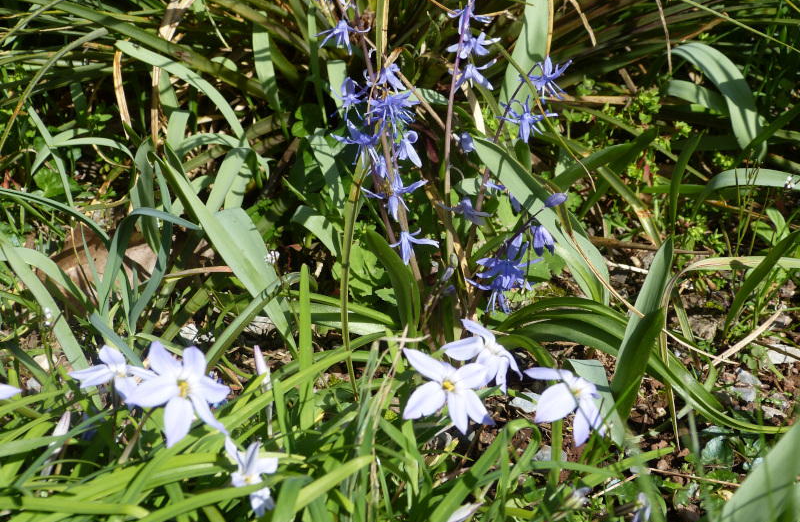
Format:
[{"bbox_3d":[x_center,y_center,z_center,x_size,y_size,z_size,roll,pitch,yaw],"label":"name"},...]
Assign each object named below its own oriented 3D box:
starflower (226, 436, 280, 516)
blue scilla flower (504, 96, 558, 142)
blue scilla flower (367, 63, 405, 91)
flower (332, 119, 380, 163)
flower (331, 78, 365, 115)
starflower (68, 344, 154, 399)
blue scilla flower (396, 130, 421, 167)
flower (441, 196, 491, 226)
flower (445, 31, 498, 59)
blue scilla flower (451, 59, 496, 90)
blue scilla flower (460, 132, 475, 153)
[{"bbox_3d":[-0.059,0.086,0.475,0.024,0.032,0.020,-13,0,-25],"label":"starflower"},{"bbox_3d":[0.072,-0.078,0.660,0.029,0.027,0.020,-3,30,-5],"label":"blue scilla flower"},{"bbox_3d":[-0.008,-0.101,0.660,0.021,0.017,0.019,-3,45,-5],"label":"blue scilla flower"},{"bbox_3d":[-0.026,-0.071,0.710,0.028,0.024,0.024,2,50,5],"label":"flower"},{"bbox_3d":[-0.029,-0.091,0.665,0.019,0.021,0.018,4,38,8],"label":"flower"},{"bbox_3d":[-0.122,0.048,0.510,0.038,0.022,0.026,-8,71,-15],"label":"starflower"},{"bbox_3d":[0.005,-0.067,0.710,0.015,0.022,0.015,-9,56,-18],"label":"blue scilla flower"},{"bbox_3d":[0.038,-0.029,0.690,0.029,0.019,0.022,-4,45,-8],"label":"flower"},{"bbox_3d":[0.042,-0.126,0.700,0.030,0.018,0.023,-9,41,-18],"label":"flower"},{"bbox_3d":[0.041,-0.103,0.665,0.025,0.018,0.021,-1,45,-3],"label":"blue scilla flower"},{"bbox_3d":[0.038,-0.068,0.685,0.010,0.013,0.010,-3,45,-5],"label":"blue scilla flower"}]

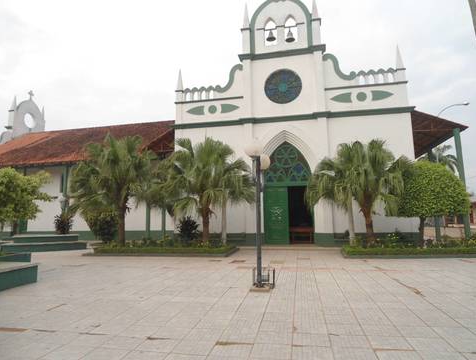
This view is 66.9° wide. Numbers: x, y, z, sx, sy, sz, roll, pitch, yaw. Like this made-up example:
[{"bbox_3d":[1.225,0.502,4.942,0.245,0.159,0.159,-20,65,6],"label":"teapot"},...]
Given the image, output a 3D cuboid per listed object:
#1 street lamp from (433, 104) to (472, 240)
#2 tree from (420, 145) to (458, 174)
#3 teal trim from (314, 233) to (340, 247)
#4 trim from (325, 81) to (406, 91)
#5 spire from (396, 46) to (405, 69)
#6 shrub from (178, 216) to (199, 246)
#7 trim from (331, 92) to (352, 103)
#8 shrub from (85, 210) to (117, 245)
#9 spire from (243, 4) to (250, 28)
[{"bbox_3d":[15.101,-0.740,25.270,2.200,9.530,0.300,-2,-6,13],"label":"street lamp"},{"bbox_3d":[19.653,0.684,34.560,4.000,8.310,4.000,-2,-6,10],"label":"tree"},{"bbox_3d":[4.524,3.047,18.663,1.076,0.604,0.350,-2,-6,13],"label":"teal trim"},{"bbox_3d":[6.513,-4.795,18.392,4.050,0.130,0.180,-2,-6,10],"label":"trim"},{"bbox_3d":[8.506,-6.409,18.975,0.300,1.170,0.300,-2,-6,13],"label":"spire"},{"bbox_3d":[-2.367,2.560,17.280,1.050,1.470,1.050,-2,-6,10],"label":"shrub"},{"bbox_3d":[5.538,-4.416,19.309,1.090,0.550,0.080,-2,-6,13],"label":"trim"},{"bbox_3d":[-7.573,2.607,20.000,1.750,1.800,1.700,-2,-6,13],"label":"shrub"},{"bbox_3d":[0.470,-9.067,19.924,0.400,1.450,0.400,-2,-6,10],"label":"spire"}]

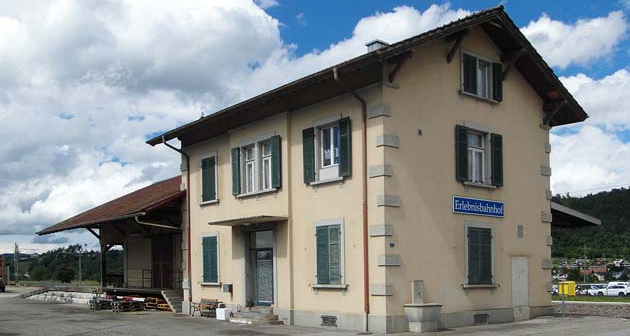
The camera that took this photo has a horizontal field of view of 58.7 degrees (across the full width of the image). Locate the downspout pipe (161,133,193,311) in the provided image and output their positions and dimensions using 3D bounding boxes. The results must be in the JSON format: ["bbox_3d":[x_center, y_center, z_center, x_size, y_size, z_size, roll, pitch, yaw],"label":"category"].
[{"bbox_3d":[-5.815,2.429,24.186,1.250,7.450,0.140,9,-14,-39],"label":"downspout pipe"}]

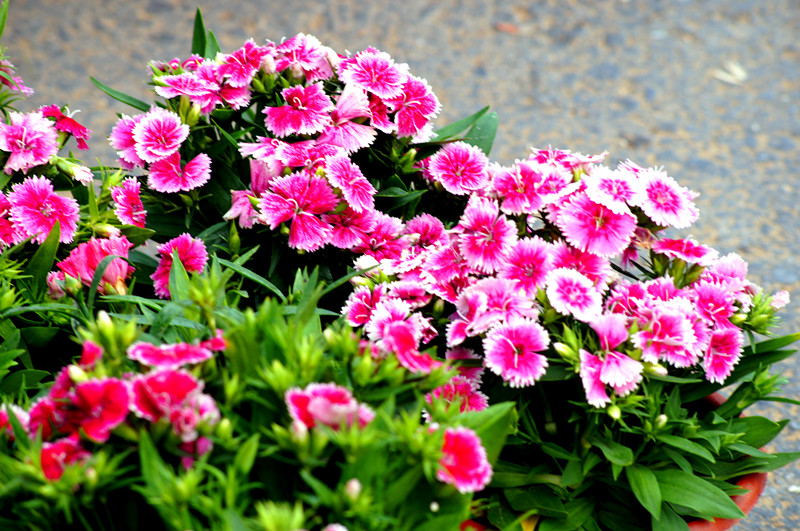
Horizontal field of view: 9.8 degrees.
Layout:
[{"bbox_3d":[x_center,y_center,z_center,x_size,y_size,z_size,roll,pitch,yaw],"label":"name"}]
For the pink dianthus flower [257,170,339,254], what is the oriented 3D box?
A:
[{"bbox_3d":[-0.054,-0.028,2.450,0.043,0.016,0.043,0,78,0],"label":"pink dianthus flower"}]

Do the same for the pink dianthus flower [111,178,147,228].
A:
[{"bbox_3d":[-0.144,-0.033,2.480,0.015,0.030,0.029,-4,27,44],"label":"pink dianthus flower"}]

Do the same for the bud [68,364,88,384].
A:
[{"bbox_3d":[-0.156,0.053,2.260,0.006,0.013,0.006,-54,19,-20],"label":"bud"}]

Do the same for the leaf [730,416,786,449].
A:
[{"bbox_3d":[0.197,0.092,2.570,0.036,0.008,0.020,-9,41,-6],"label":"leaf"}]

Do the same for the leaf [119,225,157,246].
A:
[{"bbox_3d":[-0.139,-0.016,2.470,0.023,0.009,0.012,8,38,10],"label":"leaf"}]

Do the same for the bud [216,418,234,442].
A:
[{"bbox_3d":[-0.089,0.084,2.380,0.008,0.013,0.008,-8,24,0],"label":"bud"}]

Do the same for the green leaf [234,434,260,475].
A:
[{"bbox_3d":[-0.078,0.097,2.380,0.009,0.005,0.023,26,84,21],"label":"green leaf"}]

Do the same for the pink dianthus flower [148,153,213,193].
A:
[{"bbox_3d":[-0.124,-0.053,2.640,0.036,0.014,0.034,-6,44,-8],"label":"pink dianthus flower"}]

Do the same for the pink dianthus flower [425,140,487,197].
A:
[{"bbox_3d":[0.032,-0.055,2.620,0.035,0.014,0.034,-8,64,-10],"label":"pink dianthus flower"}]

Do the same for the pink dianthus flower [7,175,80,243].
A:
[{"bbox_3d":[-0.187,-0.029,2.450,0.037,0.016,0.037,3,79,4],"label":"pink dianthus flower"}]

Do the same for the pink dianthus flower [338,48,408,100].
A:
[{"bbox_3d":[-0.015,-0.109,2.650,0.038,0.014,0.034,-19,59,-23],"label":"pink dianthus flower"}]

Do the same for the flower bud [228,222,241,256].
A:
[{"bbox_3d":[-0.087,-0.014,2.460,0.006,0.021,0.006,-6,19,-2],"label":"flower bud"}]

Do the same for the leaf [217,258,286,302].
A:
[{"bbox_3d":[-0.081,0.008,2.540,0.048,0.009,0.008,32,29,-18],"label":"leaf"}]

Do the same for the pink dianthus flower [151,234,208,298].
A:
[{"bbox_3d":[-0.122,0.001,2.580,0.034,0.015,0.036,23,79,28],"label":"pink dianthus flower"}]

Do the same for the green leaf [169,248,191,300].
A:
[{"bbox_3d":[-0.114,0.005,2.400,0.011,0.029,0.006,-2,21,-6],"label":"green leaf"}]

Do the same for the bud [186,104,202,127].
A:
[{"bbox_3d":[-0.117,-0.086,2.660,0.007,0.015,0.007,26,18,0],"label":"bud"}]

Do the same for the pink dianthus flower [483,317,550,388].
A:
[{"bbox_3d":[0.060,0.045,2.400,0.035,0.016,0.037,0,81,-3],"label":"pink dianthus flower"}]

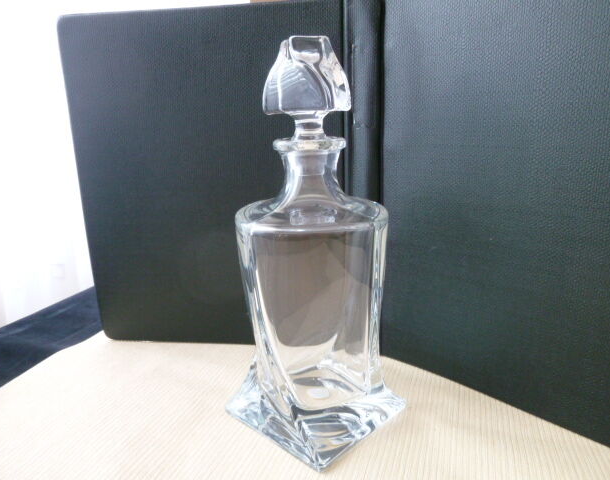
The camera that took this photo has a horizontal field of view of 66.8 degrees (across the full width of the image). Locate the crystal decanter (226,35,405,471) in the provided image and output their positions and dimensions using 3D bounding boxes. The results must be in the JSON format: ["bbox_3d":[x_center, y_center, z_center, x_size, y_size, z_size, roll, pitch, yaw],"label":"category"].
[{"bbox_3d":[0.005,0.000,0.363,0.112,0.295,0.112,12,20,43],"label":"crystal decanter"}]

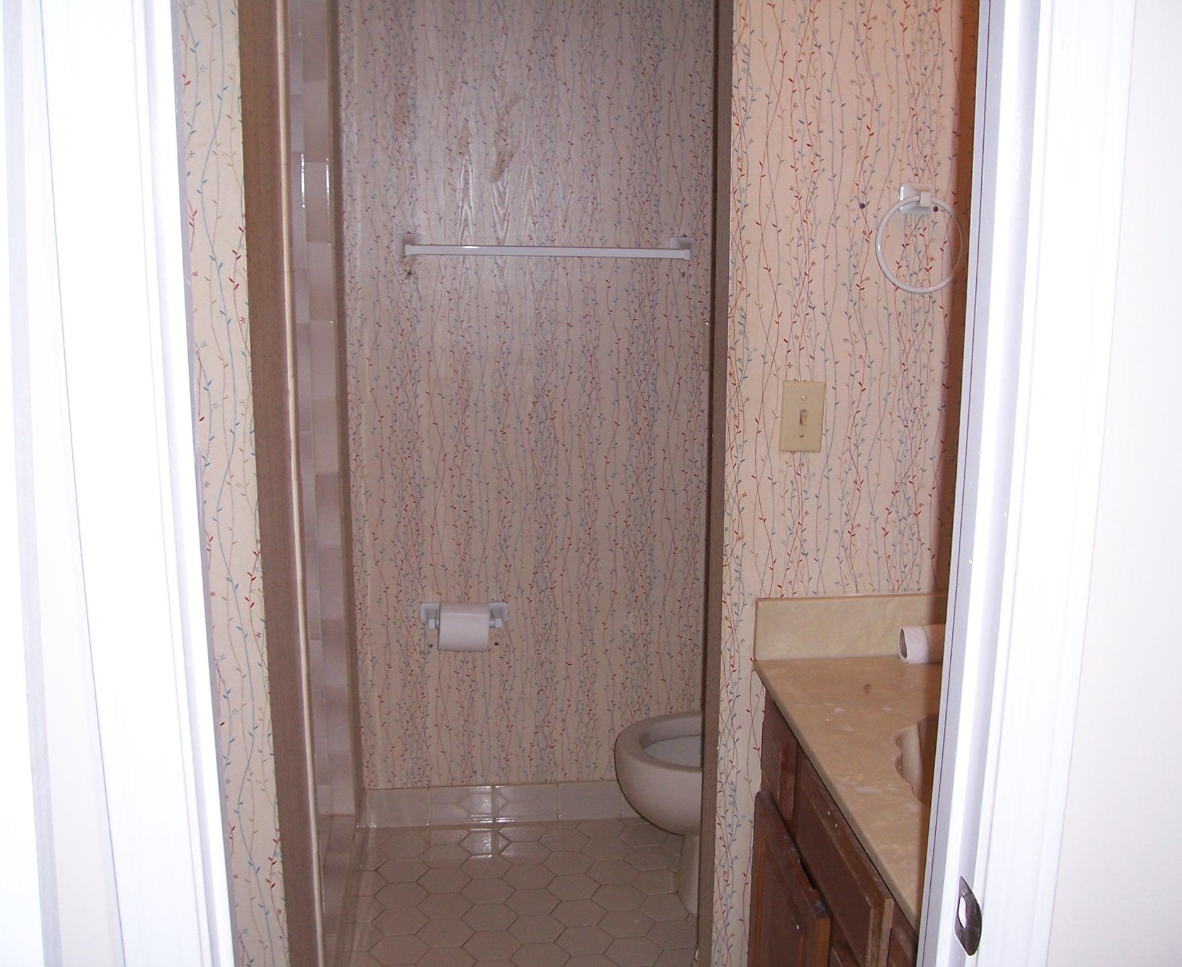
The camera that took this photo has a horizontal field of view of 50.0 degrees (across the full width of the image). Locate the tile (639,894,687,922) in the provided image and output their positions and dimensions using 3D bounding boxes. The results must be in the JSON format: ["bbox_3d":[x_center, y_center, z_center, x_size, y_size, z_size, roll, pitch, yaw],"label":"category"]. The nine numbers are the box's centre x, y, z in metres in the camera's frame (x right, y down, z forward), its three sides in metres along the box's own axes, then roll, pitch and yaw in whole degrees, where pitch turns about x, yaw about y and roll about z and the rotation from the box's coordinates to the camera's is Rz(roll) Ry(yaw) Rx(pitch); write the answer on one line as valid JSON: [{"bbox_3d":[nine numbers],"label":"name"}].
[{"bbox_3d":[0.161,0.906,2.692,0.125,0.010,0.108,-1,12,-6],"label":"tile"}]

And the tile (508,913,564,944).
[{"bbox_3d":[-0.111,0.922,2.608,0.125,0.010,0.108,-1,12,-6],"label":"tile"}]

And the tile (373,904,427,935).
[{"bbox_3d":[-0.387,0.890,2.570,0.118,0.008,0.102,-1,12,-7],"label":"tile"}]

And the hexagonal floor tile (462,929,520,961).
[{"bbox_3d":[-0.194,0.910,2.486,0.118,0.008,0.102,-1,12,-7],"label":"hexagonal floor tile"}]

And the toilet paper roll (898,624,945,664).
[{"bbox_3d":[0.567,0.264,2.067,0.112,0.060,0.060,0,11,-4],"label":"toilet paper roll"}]

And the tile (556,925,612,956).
[{"bbox_3d":[-0.012,0.931,2.566,0.125,0.010,0.108,-1,12,-6],"label":"tile"}]

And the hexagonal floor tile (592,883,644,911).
[{"bbox_3d":[0.058,0.876,2.671,0.118,0.008,0.102,-1,12,-7],"label":"hexagonal floor tile"}]

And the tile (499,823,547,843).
[{"bbox_3d":[-0.159,0.839,3.020,0.125,0.010,0.085,-1,12,-6],"label":"tile"}]

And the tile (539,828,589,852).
[{"bbox_3d":[-0.063,0.846,2.991,0.121,0.008,0.105,-1,12,-7],"label":"tile"}]

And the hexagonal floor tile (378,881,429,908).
[{"bbox_3d":[-0.407,0.894,2.736,0.125,0.010,0.108,-1,12,-6],"label":"hexagonal floor tile"}]

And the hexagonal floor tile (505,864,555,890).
[{"bbox_3d":[-0.136,0.880,2.819,0.125,0.010,0.108,-1,12,-6],"label":"hexagonal floor tile"}]

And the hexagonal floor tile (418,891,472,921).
[{"bbox_3d":[-0.309,0.902,2.696,0.121,0.008,0.105,-1,12,-7],"label":"hexagonal floor tile"}]

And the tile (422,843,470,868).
[{"bbox_3d":[-0.334,0.861,2.905,0.125,0.010,0.108,-1,12,-6],"label":"tile"}]

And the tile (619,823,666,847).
[{"bbox_3d":[0.120,0.822,2.941,0.118,0.008,0.102,-1,12,-7],"label":"tile"}]

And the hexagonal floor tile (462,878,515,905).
[{"bbox_3d":[-0.218,0.869,2.688,0.118,0.008,0.102,-1,12,-7],"label":"hexagonal floor tile"}]

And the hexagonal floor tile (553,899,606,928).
[{"bbox_3d":[-0.025,0.910,2.671,0.125,0.010,0.108,-1,12,-6],"label":"hexagonal floor tile"}]

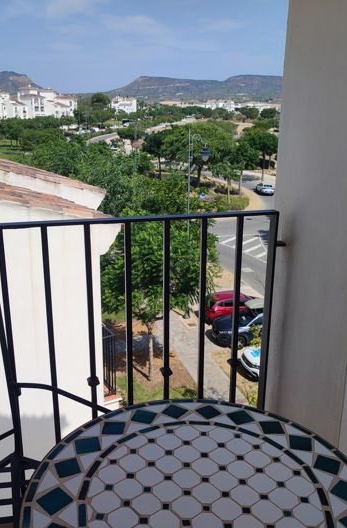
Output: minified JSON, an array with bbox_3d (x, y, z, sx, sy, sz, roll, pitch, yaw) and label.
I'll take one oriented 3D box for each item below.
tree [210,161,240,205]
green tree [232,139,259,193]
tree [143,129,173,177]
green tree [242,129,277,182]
[{"bbox_3d":[5.712,-9.129,57.000,3.360,4.730,3.190,0,17,0],"label":"tree"},{"bbox_3d":[9.055,-12.325,64.000,3.520,6.680,3.350,0,17,0],"label":"green tree"},{"bbox_3d":[-2.240,-16.502,76.000,4.480,7.180,4.260,0,17,0],"label":"tree"},{"bbox_3d":[12.843,-16.316,76.000,5.380,7.520,5.110,0,17,0],"label":"green tree"}]

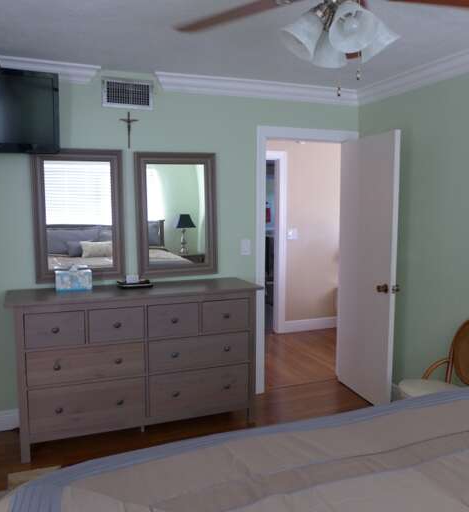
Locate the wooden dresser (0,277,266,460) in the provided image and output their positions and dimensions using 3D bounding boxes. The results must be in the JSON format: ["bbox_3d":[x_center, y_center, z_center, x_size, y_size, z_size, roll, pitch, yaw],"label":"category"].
[{"bbox_3d":[-0.633,0.700,3.224,1.600,0.958,0.502,-2,6,-20],"label":"wooden dresser"}]

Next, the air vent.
[{"bbox_3d":[-0.740,-1.123,3.300,0.348,0.193,0.025,-2,6,-20],"label":"air vent"}]

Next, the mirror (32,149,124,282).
[{"bbox_3d":[-1.054,-0.272,3.229,0.592,0.902,0.035,-2,7,-20],"label":"mirror"}]

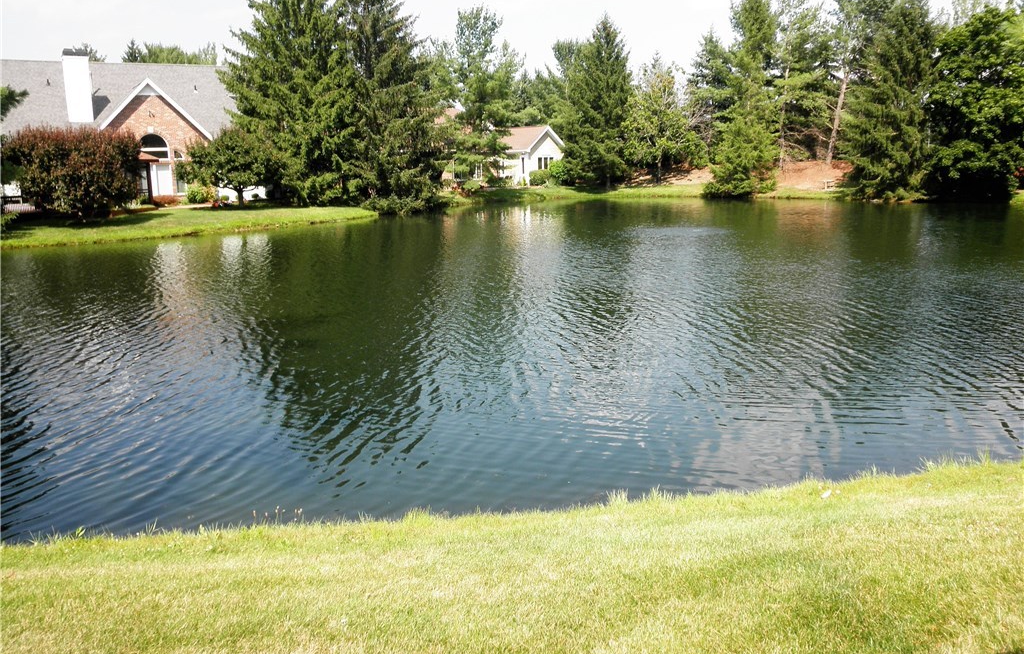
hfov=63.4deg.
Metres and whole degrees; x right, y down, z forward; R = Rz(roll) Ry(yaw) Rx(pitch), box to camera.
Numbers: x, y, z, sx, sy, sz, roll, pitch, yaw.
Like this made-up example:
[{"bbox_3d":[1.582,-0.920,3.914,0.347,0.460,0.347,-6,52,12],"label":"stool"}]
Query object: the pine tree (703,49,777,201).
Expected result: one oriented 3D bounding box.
[{"bbox_3d":[16.556,-14.676,60.294,5.390,10.540,5.120,-1,12,0],"label":"pine tree"}]

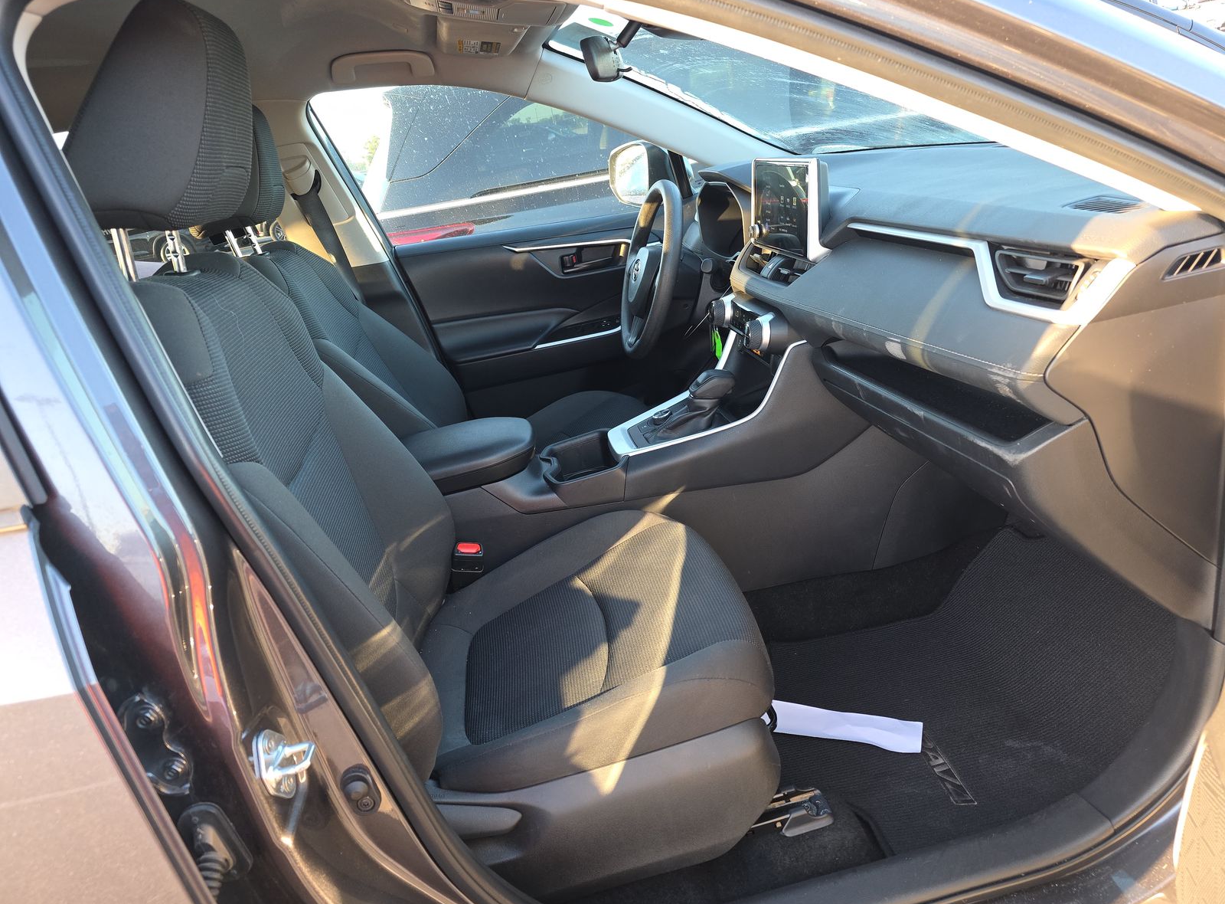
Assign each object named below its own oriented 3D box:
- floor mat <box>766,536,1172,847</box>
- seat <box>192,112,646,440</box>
[{"bbox_3d":[0.479,0.316,1.193,0.600,0.180,0.510,-10,20,-5],"label":"floor mat"},{"bbox_3d":[-0.342,-0.217,1.702,0.820,1.010,0.540,-10,20,-5],"label":"seat"}]

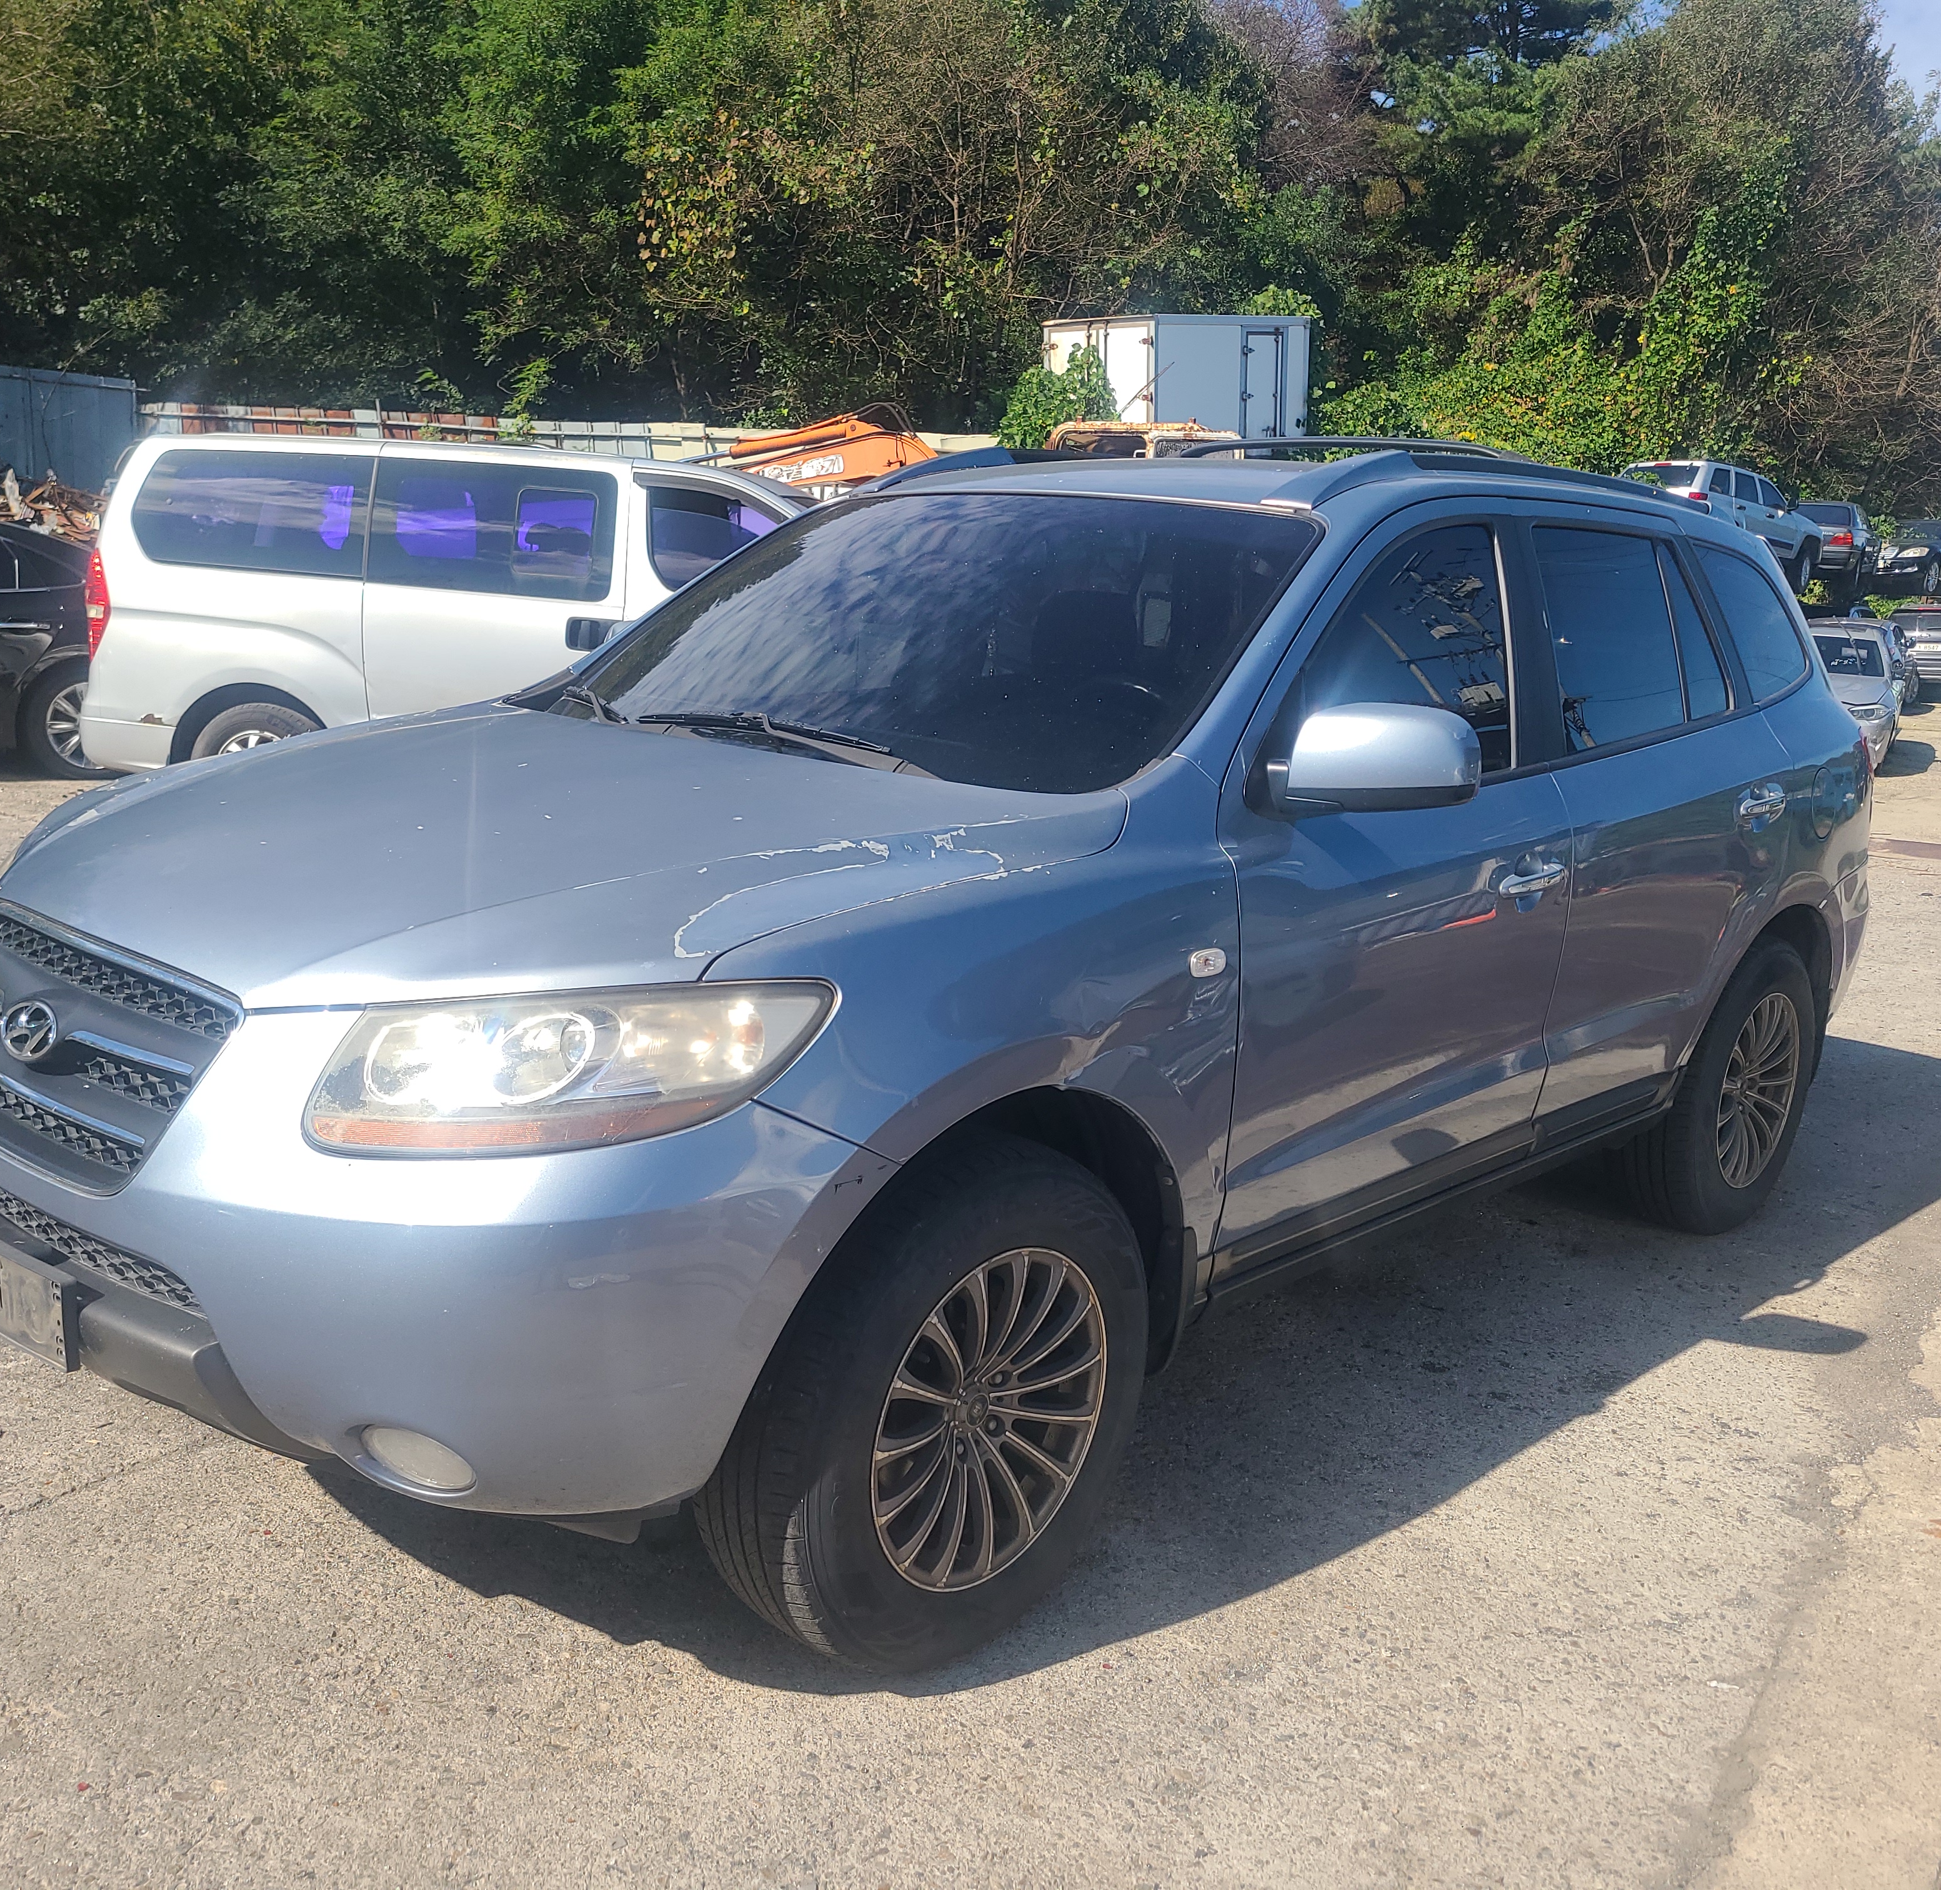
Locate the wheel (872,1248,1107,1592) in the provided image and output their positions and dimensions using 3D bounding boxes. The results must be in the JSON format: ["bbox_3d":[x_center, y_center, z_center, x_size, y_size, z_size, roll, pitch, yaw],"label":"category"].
[{"bbox_3d":[-0.027,0.626,2.610,0.190,0.475,0.475,13,15,40],"label":"wheel"}]

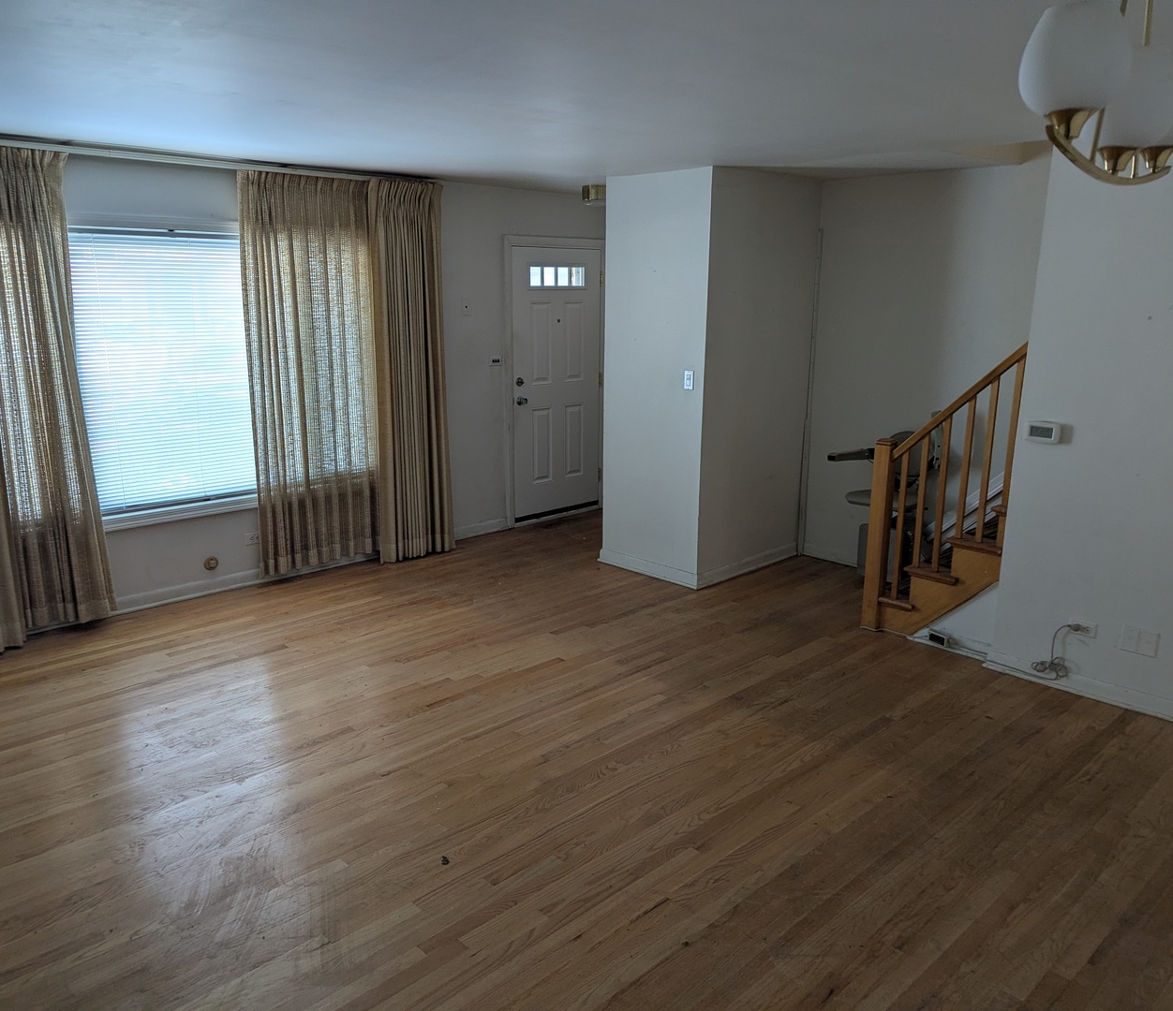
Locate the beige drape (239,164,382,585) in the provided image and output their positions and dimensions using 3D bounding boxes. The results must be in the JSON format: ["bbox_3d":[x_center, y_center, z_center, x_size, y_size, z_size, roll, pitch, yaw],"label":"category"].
[{"bbox_3d":[-1.636,-0.770,5.702,0.840,2.370,0.110,-12,18,-42],"label":"beige drape"}]

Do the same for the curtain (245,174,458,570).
[{"bbox_3d":[-1.426,-0.787,5.851,1.350,2.420,0.190,-12,18,-42],"label":"curtain"}]

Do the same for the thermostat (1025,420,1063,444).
[{"bbox_3d":[2.050,-0.326,4.199,0.030,0.094,0.148,-12,18,-42],"label":"thermostat"}]

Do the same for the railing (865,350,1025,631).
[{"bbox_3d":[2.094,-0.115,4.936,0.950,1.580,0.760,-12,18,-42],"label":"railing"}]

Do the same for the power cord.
[{"bbox_3d":[2.158,0.683,4.288,0.070,0.285,0.240,-12,18,-42],"label":"power cord"}]

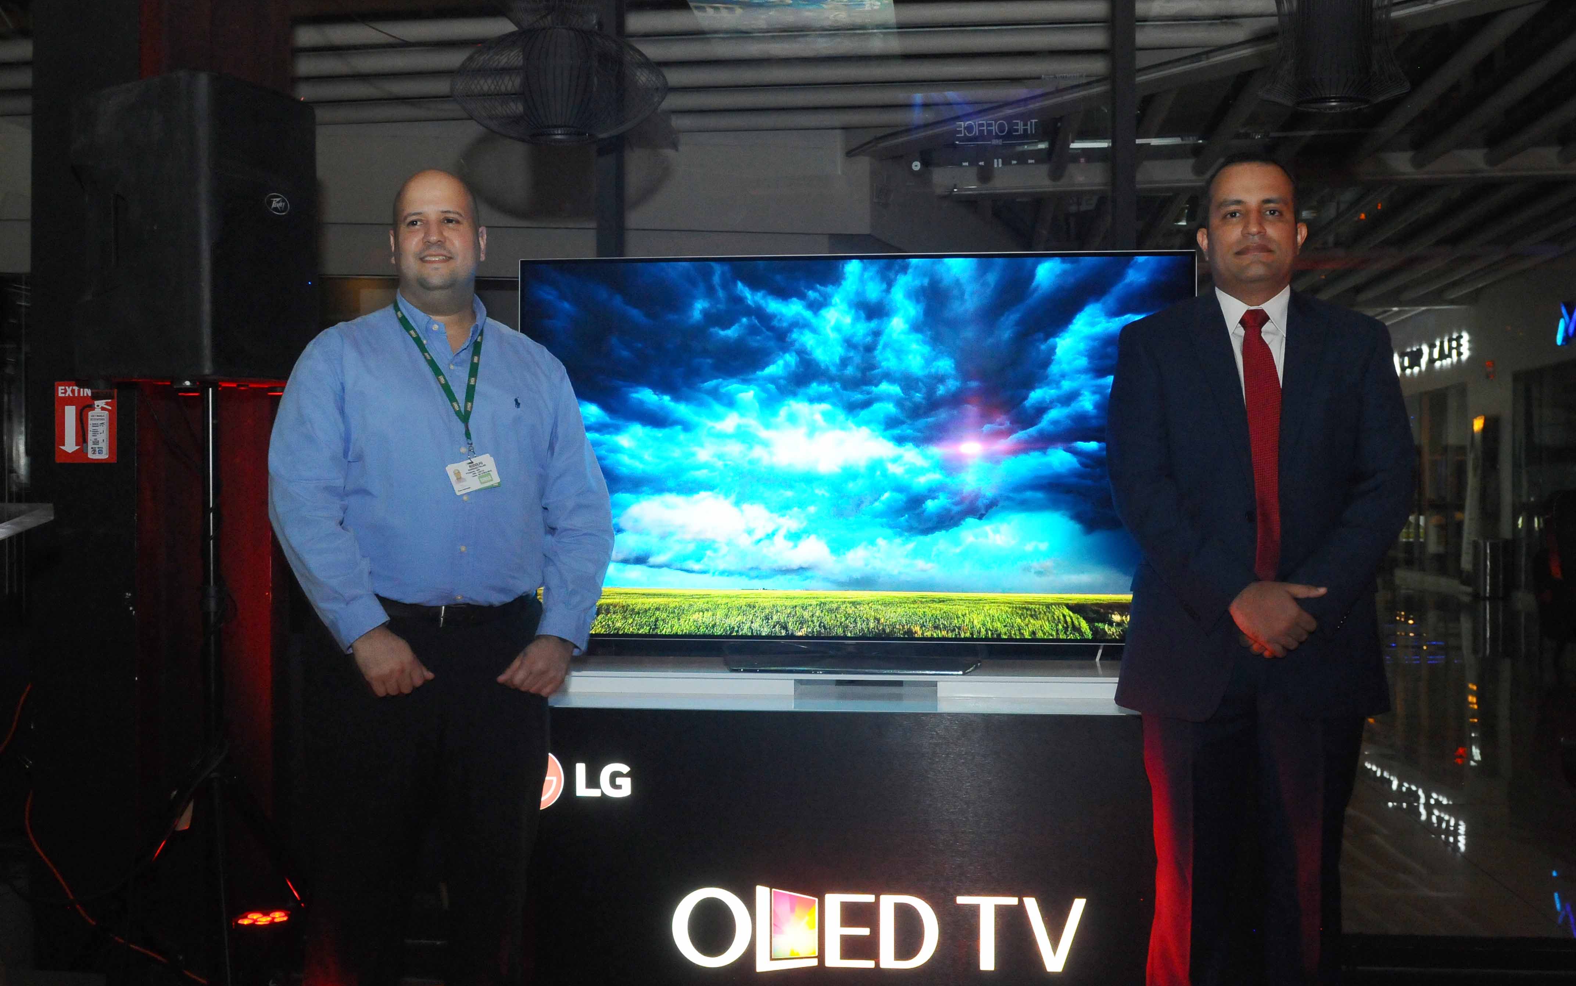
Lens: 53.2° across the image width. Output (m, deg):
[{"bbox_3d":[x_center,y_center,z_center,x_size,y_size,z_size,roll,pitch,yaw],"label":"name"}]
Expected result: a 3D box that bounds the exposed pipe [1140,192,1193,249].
[{"bbox_3d":[3.350,-2.380,14.200,0.120,0.120,3.300,0,0,7],"label":"exposed pipe"}]

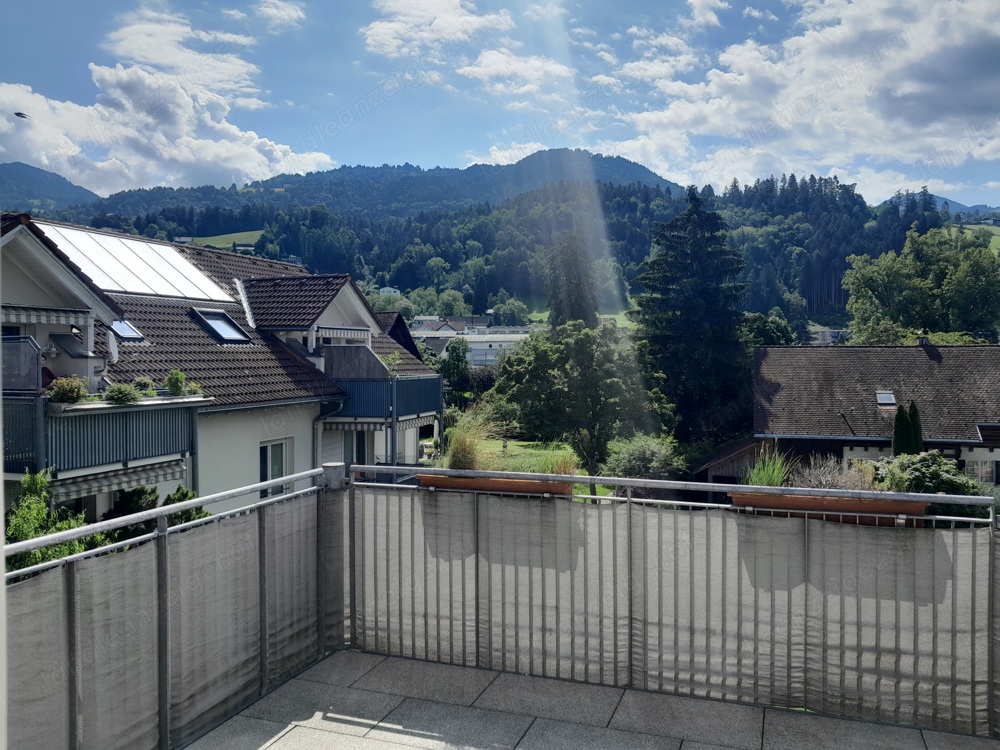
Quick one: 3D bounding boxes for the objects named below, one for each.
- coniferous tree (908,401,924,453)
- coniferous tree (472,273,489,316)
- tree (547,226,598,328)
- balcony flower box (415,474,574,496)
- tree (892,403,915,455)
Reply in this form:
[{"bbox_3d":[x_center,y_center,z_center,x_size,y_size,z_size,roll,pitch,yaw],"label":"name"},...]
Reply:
[{"bbox_3d":[14.194,2.851,26.846,0.780,3.950,0.780,0,1,0],"label":"coniferous tree"},{"bbox_3d":[-7.981,-31.483,320.229,6.100,19.500,6.100,0,1,0],"label":"coniferous tree"},{"bbox_3d":[7.038,-4.839,75.217,5.200,18.500,5.200,0,1,0],"label":"tree"},{"bbox_3d":[-0.026,0.604,3.971,0.800,0.170,0.190,0,1,19],"label":"balcony flower box"},{"bbox_3d":[13.420,2.883,26.045,0.800,3.800,0.800,0,1,0],"label":"tree"}]

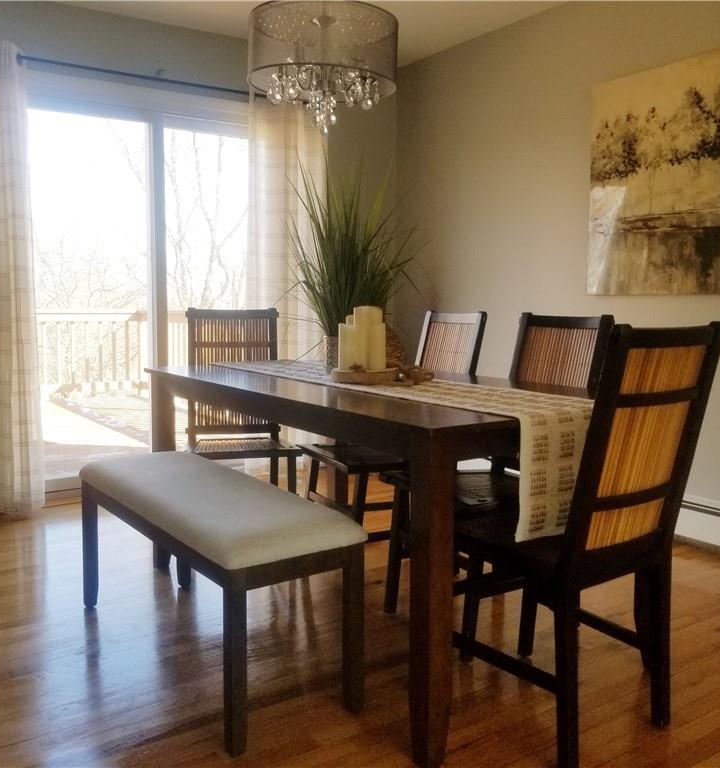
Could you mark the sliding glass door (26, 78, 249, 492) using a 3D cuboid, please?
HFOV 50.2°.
[{"bbox_3d":[-1.078,-0.474,4.067,1.827,2.091,0.112,-4,7,-34],"label":"sliding glass door"}]

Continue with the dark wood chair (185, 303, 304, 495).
[{"bbox_3d":[-0.495,0.185,3.145,0.442,0.983,0.599,-1,6,-13],"label":"dark wood chair"}]

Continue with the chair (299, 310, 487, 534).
[{"bbox_3d":[0.116,0.214,2.903,0.599,0.983,0.442,-3,7,-28],"label":"chair"}]

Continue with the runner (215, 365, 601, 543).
[{"bbox_3d":[0.051,0.136,2.494,0.401,0.293,1.609,-4,8,-35],"label":"runner"}]

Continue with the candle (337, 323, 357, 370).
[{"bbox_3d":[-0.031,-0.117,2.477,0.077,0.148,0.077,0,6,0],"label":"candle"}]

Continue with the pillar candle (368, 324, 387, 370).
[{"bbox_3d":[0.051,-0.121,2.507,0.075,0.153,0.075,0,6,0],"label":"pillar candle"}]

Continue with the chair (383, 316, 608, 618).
[{"bbox_3d":[0.421,0.267,2.424,0.599,0.983,0.442,-3,7,-30],"label":"chair"}]

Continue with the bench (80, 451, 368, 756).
[{"bbox_3d":[-0.454,0.536,2.222,0.374,0.483,1.095,-4,8,-36],"label":"bench"}]

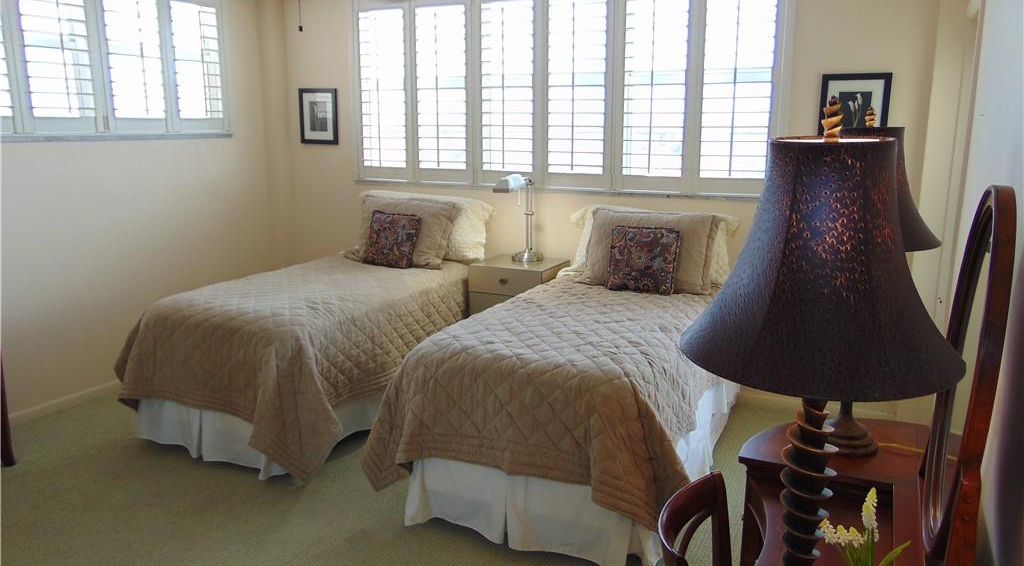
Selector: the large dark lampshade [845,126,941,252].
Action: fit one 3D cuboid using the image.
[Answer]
[{"bbox_3d":[0.870,-0.235,1.796,0.326,0.264,0.326,6,14,26],"label":"large dark lampshade"}]

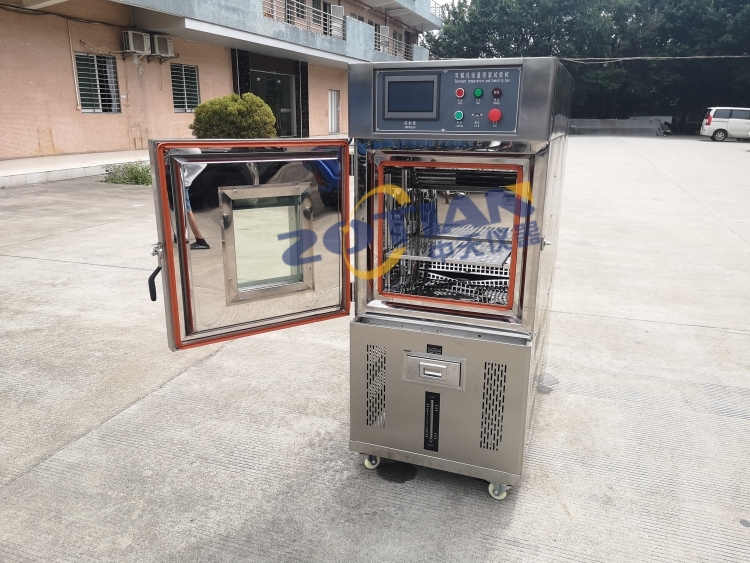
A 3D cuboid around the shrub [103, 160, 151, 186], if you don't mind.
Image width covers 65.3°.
[{"bbox_3d":[-4.486,-2.165,11.547,1.450,0.400,1.100,6,17,18],"label":"shrub"}]

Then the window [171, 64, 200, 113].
[{"bbox_3d":[-6.416,-6.540,19.906,0.100,1.550,1.490,6,17,18],"label":"window"}]

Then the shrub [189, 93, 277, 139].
[{"bbox_3d":[-3.525,-3.800,14.697,2.050,1.750,2.050,6,17,18],"label":"shrub"}]

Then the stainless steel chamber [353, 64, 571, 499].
[{"bbox_3d":[0.402,-0.075,2.490,0.650,1.534,1.073,6,17,20],"label":"stainless steel chamber"}]

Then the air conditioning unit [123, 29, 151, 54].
[{"bbox_3d":[-6.948,-6.971,17.142,0.280,0.545,0.790,6,17,18],"label":"air conditioning unit"}]

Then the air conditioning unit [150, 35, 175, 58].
[{"bbox_3d":[-6.591,-7.267,18.117,0.280,0.545,0.780,6,17,18],"label":"air conditioning unit"}]

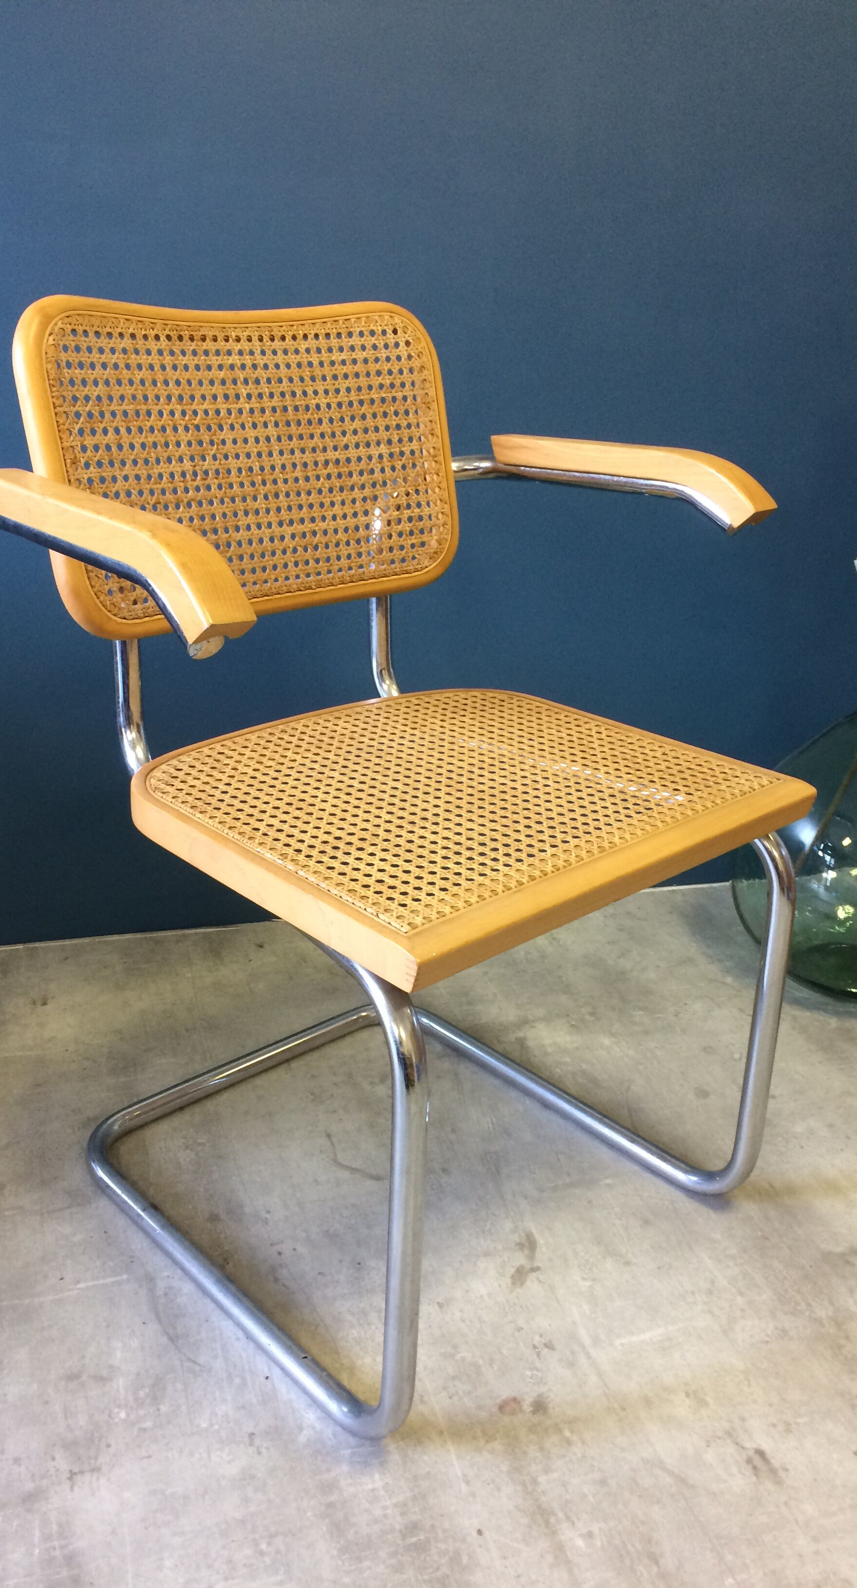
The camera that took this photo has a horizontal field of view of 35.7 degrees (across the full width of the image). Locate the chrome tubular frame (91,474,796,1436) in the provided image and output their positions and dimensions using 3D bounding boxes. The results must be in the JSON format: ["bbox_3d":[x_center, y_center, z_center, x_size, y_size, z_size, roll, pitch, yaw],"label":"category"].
[{"bbox_3d":[-0.023,0.080,1.193,0.554,0.683,0.540,-19,30,-39],"label":"chrome tubular frame"}]

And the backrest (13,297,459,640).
[{"bbox_3d":[-0.152,-0.298,1.197,0.446,0.290,0.057,-17,19,-39],"label":"backrest"}]

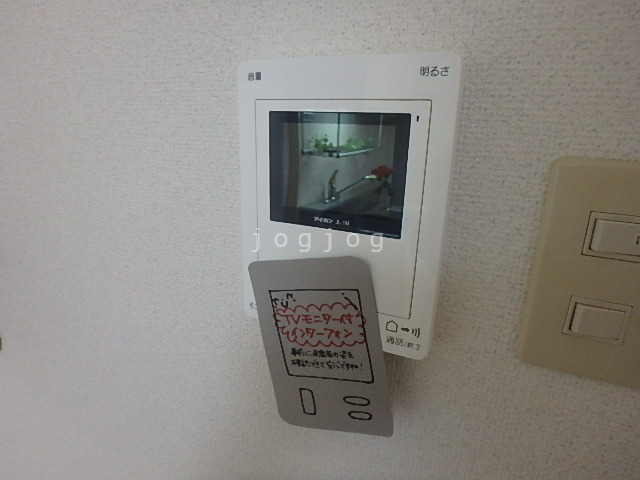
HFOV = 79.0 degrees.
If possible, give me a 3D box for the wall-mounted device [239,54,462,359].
[{"bbox_3d":[0.012,-0.020,0.247,0.132,0.173,0.021,9,18,23],"label":"wall-mounted device"}]

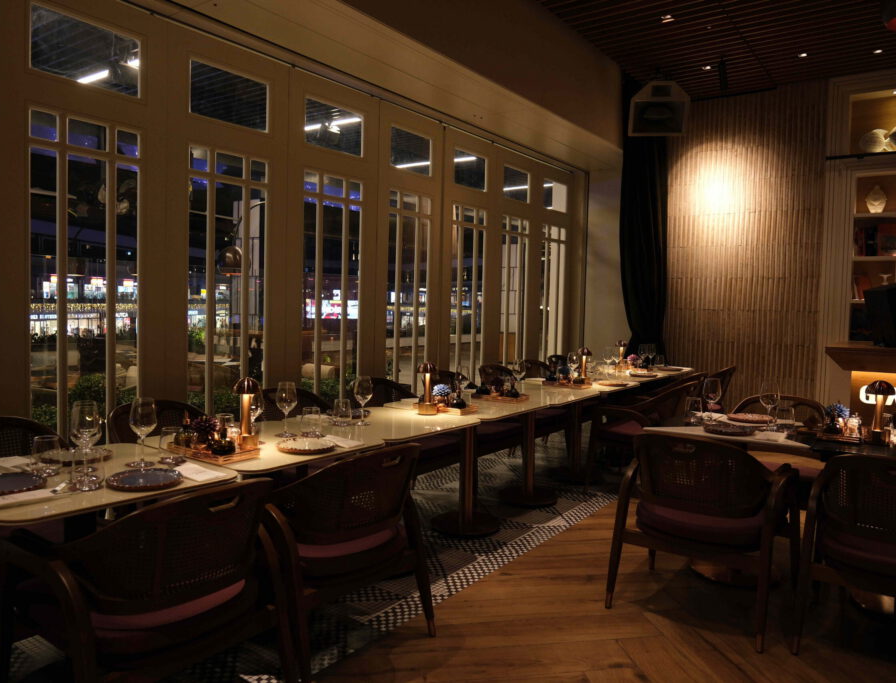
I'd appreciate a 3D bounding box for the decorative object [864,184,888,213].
[{"bbox_3d":[4.598,-1.529,7.325,0.212,0.295,0.187,4,4,36],"label":"decorative object"}]

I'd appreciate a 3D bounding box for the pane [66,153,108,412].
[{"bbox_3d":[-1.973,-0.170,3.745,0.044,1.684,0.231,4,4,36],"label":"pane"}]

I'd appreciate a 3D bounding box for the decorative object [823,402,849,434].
[{"bbox_3d":[1.986,0.385,3.495,0.120,0.150,0.120,4,4,36],"label":"decorative object"}]

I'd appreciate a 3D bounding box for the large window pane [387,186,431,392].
[{"bbox_3d":[-0.343,-0.337,5.996,0.049,1.871,0.601,4,4,36],"label":"large window pane"}]

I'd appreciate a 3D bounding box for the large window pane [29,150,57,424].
[{"bbox_3d":[-1.953,-0.143,3.307,0.040,1.550,0.116,4,4,36],"label":"large window pane"}]

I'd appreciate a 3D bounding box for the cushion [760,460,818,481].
[{"bbox_3d":[1.883,0.801,4.056,0.530,0.110,0.520,4,4,36],"label":"cushion"}]

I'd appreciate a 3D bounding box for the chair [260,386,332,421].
[{"bbox_3d":[-0.829,0.717,4.145,0.621,0.818,0.640,4,4,36],"label":"chair"}]

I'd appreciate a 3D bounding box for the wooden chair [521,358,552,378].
[{"bbox_3d":[1.121,0.619,7.048,0.621,0.818,0.640,4,4,36],"label":"wooden chair"}]

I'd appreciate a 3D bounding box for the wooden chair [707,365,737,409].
[{"bbox_3d":[2.422,0.658,6.496,0.630,0.810,0.660,4,4,36],"label":"wooden chair"}]

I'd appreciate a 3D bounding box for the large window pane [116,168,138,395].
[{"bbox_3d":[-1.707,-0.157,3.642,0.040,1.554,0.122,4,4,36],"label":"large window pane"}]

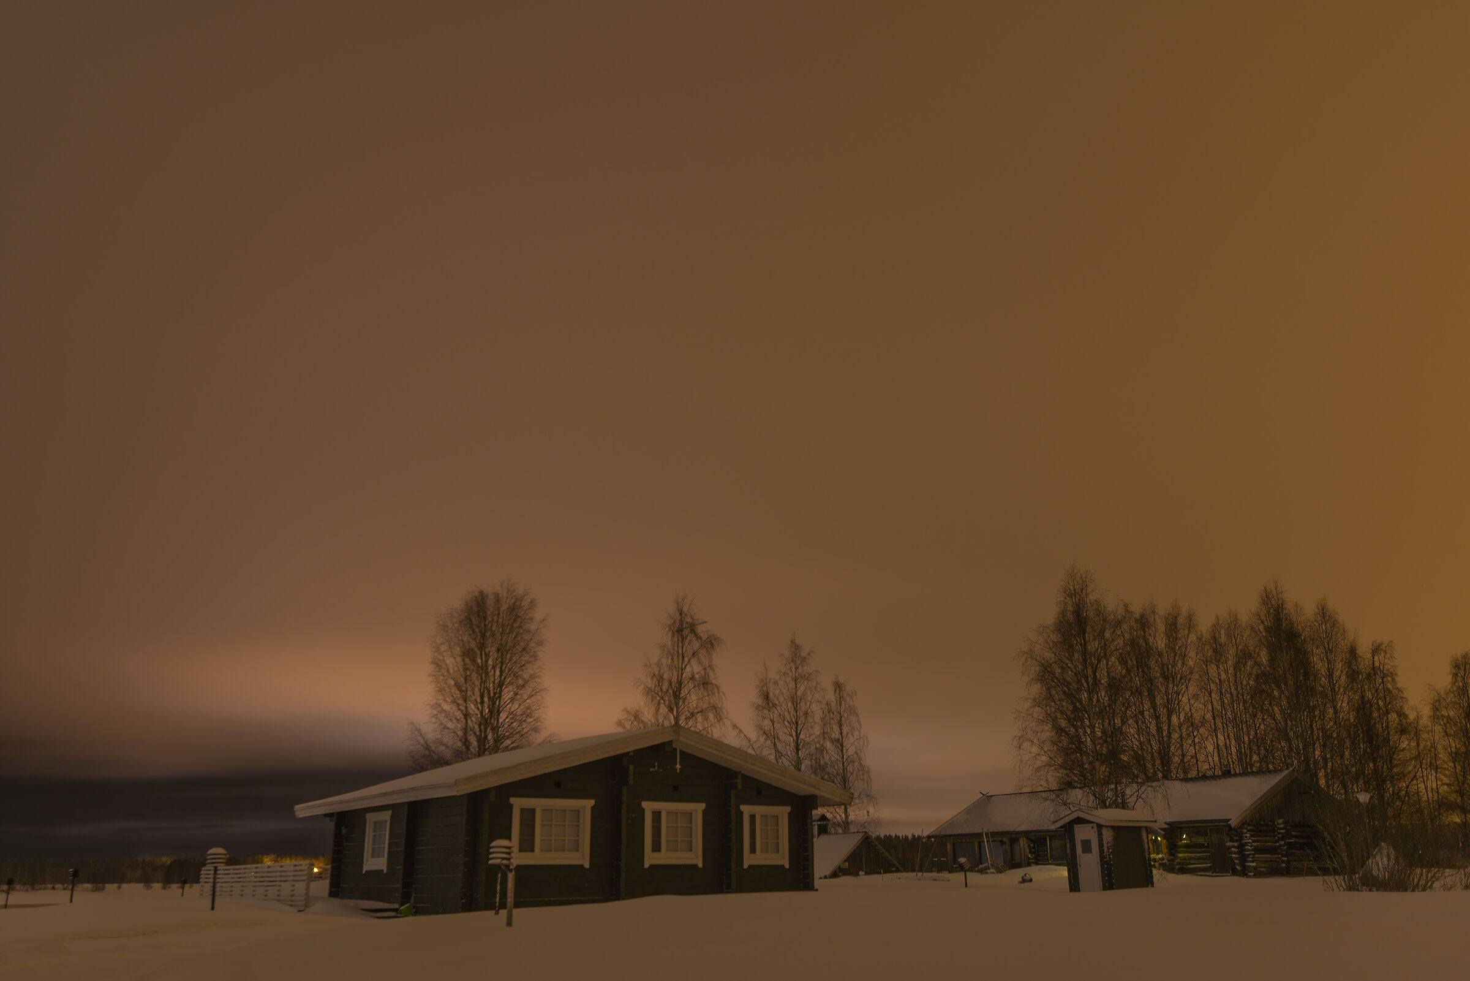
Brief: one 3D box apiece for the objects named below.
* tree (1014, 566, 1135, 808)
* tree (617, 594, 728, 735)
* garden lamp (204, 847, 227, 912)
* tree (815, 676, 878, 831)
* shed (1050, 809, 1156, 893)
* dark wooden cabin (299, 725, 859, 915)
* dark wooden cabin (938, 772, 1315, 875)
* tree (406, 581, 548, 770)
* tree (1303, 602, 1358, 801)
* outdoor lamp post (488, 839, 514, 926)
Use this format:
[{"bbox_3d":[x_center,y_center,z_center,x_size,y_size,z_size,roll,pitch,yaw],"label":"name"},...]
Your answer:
[{"bbox_3d":[13.748,8.858,47.605,5.000,12.214,5.000,-5,-18,15],"label":"tree"},{"bbox_3d":[-2.411,11.458,57.160,5.300,13.502,5.300,0,-18,-2],"label":"tree"},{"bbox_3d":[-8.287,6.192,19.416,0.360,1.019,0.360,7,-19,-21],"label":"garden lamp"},{"bbox_3d":[6.359,15.872,68.092,3.800,11.137,3.800,-2,-18,5],"label":"tree"},{"bbox_3d":[10.747,10.536,35.768,2.200,2.320,2.250,10,-20,-30],"label":"shed"},{"bbox_3d":[-3.949,7.803,28.686,9.733,3.696,9.318,12,-22,-35],"label":"dark wooden cabin"},{"bbox_3d":[20.586,17.783,64.159,10.176,4.767,20.659,10,-20,-29],"label":"dark wooden cabin"},{"bbox_3d":[-10.742,10.075,51.260,6.000,12.922,6.000,3,-18,-11],"label":"tree"},{"bbox_3d":[34.201,13.352,68.102,3.900,15.070,3.900,-9,-19,25],"label":"tree"},{"bbox_3d":[-3.218,5.394,16.870,0.348,1.145,0.330,0,-17,0],"label":"outdoor lamp post"}]

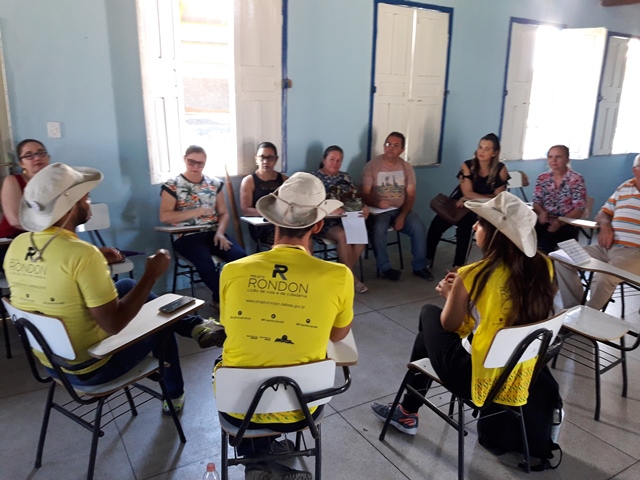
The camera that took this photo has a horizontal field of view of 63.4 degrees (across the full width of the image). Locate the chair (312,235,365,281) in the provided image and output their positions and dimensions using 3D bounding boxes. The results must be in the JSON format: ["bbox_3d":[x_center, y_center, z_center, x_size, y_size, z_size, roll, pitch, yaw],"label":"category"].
[{"bbox_3d":[0.097,0.004,4.567,0.550,0.790,0.610,-7,17,-30],"label":"chair"}]

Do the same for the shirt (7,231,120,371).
[{"bbox_3d":[-1.066,0.267,2.133,0.470,0.580,0.320,9,17,27],"label":"shirt"}]

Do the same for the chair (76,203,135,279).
[{"bbox_3d":[-1.635,0.195,3.692,0.550,0.790,0.610,-9,18,-35],"label":"chair"}]

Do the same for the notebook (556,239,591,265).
[{"bbox_3d":[1.489,0.071,3.036,0.190,0.050,0.200,-10,40,-37],"label":"notebook"}]

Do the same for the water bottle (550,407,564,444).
[{"bbox_3d":[1.127,0.863,2.459,0.062,0.200,0.062,1,15,0],"label":"water bottle"}]

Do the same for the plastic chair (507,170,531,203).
[{"bbox_3d":[2.454,-0.322,6.054,0.500,0.820,0.570,-8,17,-32],"label":"plastic chair"}]

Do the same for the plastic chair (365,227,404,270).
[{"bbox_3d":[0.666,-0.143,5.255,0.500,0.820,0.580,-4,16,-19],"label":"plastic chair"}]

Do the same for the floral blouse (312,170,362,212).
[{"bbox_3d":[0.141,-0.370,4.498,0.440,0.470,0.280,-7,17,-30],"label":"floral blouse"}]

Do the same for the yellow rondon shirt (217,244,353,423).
[{"bbox_3d":[-0.106,0.325,1.828,0.450,0.620,0.340,1,14,0],"label":"yellow rondon shirt"}]

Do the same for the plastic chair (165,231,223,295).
[{"bbox_3d":[-0.876,0.134,3.988,0.550,0.790,0.610,-7,16,-28],"label":"plastic chair"}]

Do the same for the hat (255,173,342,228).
[{"bbox_3d":[-0.069,-0.140,1.788,0.280,0.160,0.360,7,32,21],"label":"hat"}]

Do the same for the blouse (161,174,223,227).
[{"bbox_3d":[-1.046,-0.255,4.231,0.450,0.540,0.270,-6,17,-26],"label":"blouse"}]

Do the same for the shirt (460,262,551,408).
[{"bbox_3d":[0.769,0.378,2.133,0.410,0.580,0.280,-6,16,-25],"label":"shirt"}]

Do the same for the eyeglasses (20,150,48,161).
[{"bbox_3d":[-1.708,-0.501,3.045,0.135,0.045,0.140,12,25,36],"label":"eyeglasses"}]

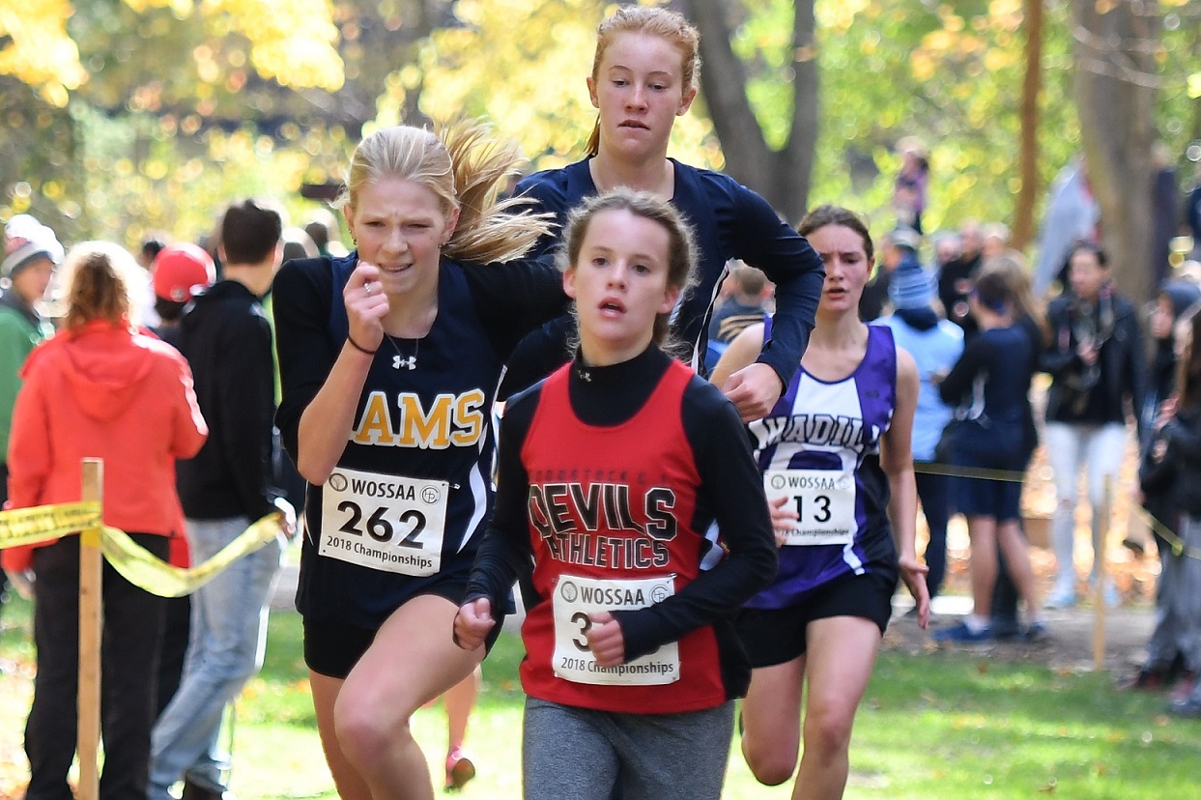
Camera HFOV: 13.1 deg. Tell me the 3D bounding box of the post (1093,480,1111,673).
[{"bbox_3d":[1.956,0.671,20.405,0.042,0.768,0.042,3,1,0],"label":"post"}]

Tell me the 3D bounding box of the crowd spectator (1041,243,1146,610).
[{"bbox_3d":[2.259,0.116,24.011,0.500,1.680,0.380,0,1,12],"label":"crowd spectator"}]

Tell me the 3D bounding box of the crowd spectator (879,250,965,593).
[{"bbox_3d":[1.462,0.144,24.010,0.470,1.630,0.360,0,1,-18],"label":"crowd spectator"}]

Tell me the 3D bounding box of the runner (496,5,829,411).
[{"bbox_3d":[0.084,0.269,7.961,0.530,1.740,0.750,0,1,3],"label":"runner"}]

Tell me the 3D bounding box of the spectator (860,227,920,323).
[{"bbox_3d":[1.611,-0.091,29.011,0.360,1.740,0.500,-1,1,-39],"label":"spectator"}]

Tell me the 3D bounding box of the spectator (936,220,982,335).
[{"bbox_3d":[2.074,-0.124,29.511,0.520,1.750,0.360,0,1,24],"label":"spectator"}]

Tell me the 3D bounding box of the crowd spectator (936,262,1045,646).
[{"bbox_3d":[1.659,0.235,22.210,0.420,1.580,0.420,1,1,41],"label":"crowd spectator"}]

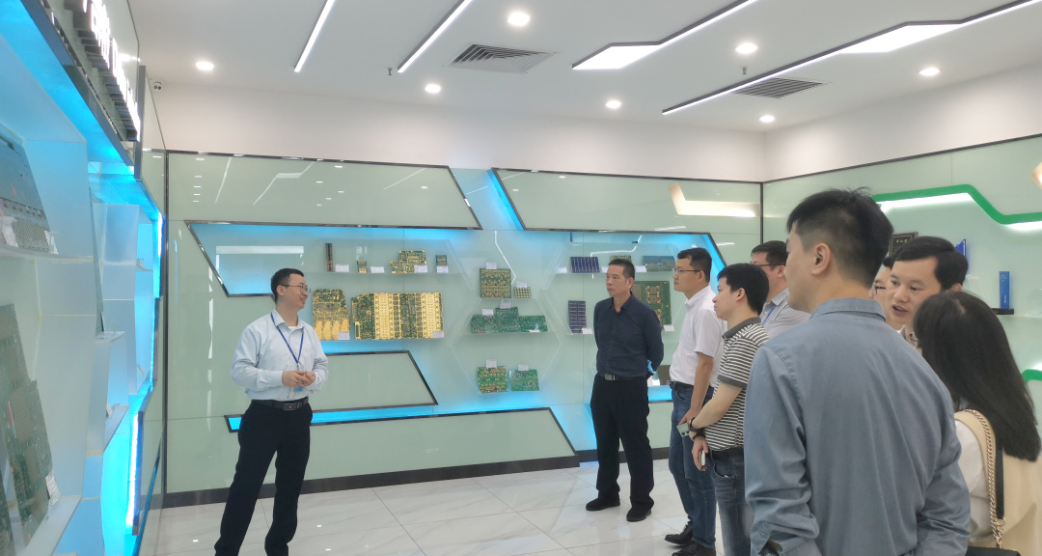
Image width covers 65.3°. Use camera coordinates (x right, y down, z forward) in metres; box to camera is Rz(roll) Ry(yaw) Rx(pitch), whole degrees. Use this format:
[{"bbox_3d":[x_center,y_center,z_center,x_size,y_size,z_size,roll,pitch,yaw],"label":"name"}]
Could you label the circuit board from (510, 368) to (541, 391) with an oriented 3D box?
[{"bbox_3d":[0.033,0.853,6.750,0.238,0.164,0.015,0,-18,-22],"label":"circuit board"}]

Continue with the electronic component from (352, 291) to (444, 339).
[{"bbox_3d":[-0.958,0.297,6.366,0.718,0.353,0.020,0,-5,-22],"label":"electronic component"}]

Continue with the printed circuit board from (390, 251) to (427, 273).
[{"bbox_3d":[-0.882,-0.122,6.384,0.282,0.178,0.015,0,-10,-22],"label":"printed circuit board"}]

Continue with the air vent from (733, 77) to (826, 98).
[{"bbox_3d":[1.814,-1.366,5.810,0.550,0.030,0.550,0,0,-22],"label":"air vent"}]

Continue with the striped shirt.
[{"bbox_3d":[0.932,0.437,3.420,0.290,0.555,0.460,0,0,21],"label":"striped shirt"}]

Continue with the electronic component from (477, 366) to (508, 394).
[{"bbox_3d":[-0.230,0.831,6.646,0.243,0.202,0.015,0,-16,-22],"label":"electronic component"}]

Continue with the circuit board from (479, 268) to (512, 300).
[{"bbox_3d":[-0.205,0.049,6.681,0.268,0.243,0.015,0,-4,-22],"label":"circuit board"}]

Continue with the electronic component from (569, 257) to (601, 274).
[{"bbox_3d":[0.559,-0.109,6.945,0.260,0.140,0.050,0,0,-22],"label":"electronic component"}]

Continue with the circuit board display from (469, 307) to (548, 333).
[{"bbox_3d":[-0.091,0.345,6.687,0.670,0.206,0.055,0,0,-22],"label":"circuit board display"}]

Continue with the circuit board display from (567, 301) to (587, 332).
[{"bbox_3d":[0.492,0.337,6.959,0.157,0.278,0.015,0,-8,-22],"label":"circuit board display"}]

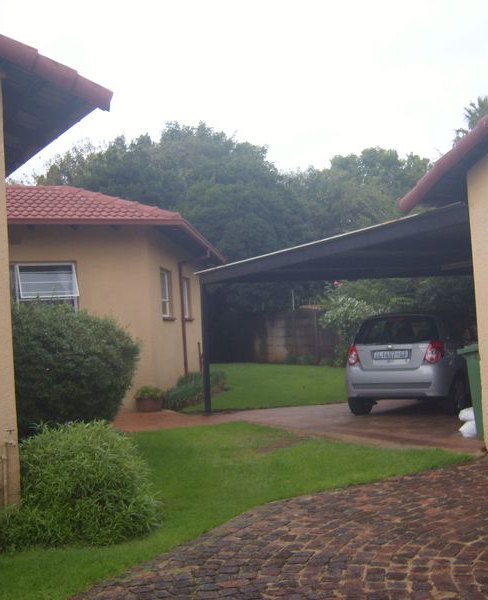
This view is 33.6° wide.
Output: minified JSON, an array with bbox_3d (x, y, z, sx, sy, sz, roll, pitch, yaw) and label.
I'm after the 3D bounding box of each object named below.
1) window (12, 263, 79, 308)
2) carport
[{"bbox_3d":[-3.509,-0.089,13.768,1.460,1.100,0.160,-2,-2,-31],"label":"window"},{"bbox_3d":[3.369,0.304,12.979,6.200,2.700,6.050,-2,-2,-33],"label":"carport"}]

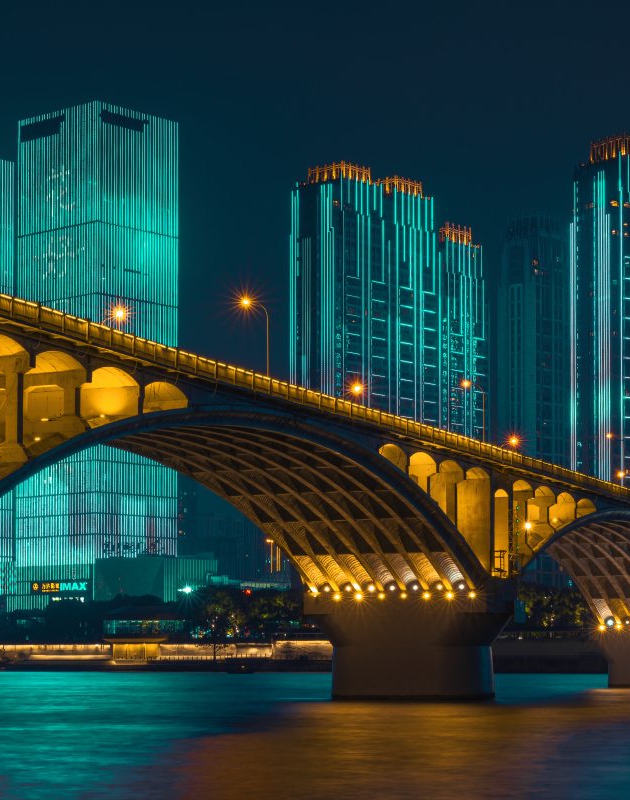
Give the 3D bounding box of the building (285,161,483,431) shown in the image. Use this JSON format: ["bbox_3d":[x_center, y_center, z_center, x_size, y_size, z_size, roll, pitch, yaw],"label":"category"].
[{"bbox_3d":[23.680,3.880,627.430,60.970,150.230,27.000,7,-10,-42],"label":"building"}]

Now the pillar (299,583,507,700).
[{"bbox_3d":[8.860,22.760,181.040,18.600,10.250,5.000,-4,-9,27],"label":"pillar"}]

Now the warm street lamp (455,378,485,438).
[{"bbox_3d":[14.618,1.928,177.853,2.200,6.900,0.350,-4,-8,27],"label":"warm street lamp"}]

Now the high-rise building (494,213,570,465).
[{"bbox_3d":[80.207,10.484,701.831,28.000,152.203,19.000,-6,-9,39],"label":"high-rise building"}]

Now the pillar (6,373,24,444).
[{"bbox_3d":[-17.380,0.490,111.760,0.870,4.430,0.550,-4,-9,27],"label":"pillar"}]

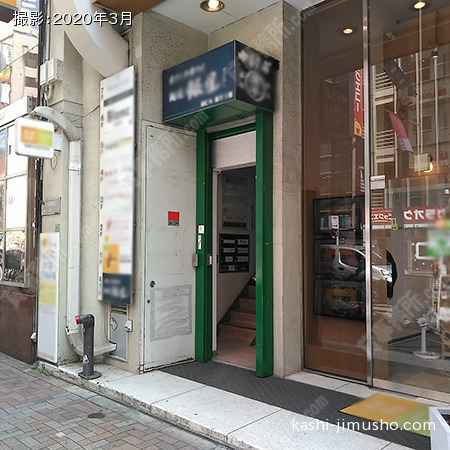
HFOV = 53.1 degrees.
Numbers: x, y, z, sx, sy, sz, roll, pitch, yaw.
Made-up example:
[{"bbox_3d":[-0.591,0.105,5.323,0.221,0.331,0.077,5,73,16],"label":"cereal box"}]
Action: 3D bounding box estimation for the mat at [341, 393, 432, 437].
[{"bbox_3d":[1.618,1.667,3.992,0.938,0.011,0.720,-2,-3,43],"label":"mat"}]

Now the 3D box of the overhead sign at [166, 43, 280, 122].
[{"bbox_3d":[-0.081,-1.612,5.477,1.185,0.638,0.735,-2,-3,43],"label":"overhead sign"}]

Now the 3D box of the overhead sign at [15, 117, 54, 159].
[{"bbox_3d":[-2.302,-1.034,5.462,0.090,0.425,0.445,-3,-4,44],"label":"overhead sign"}]

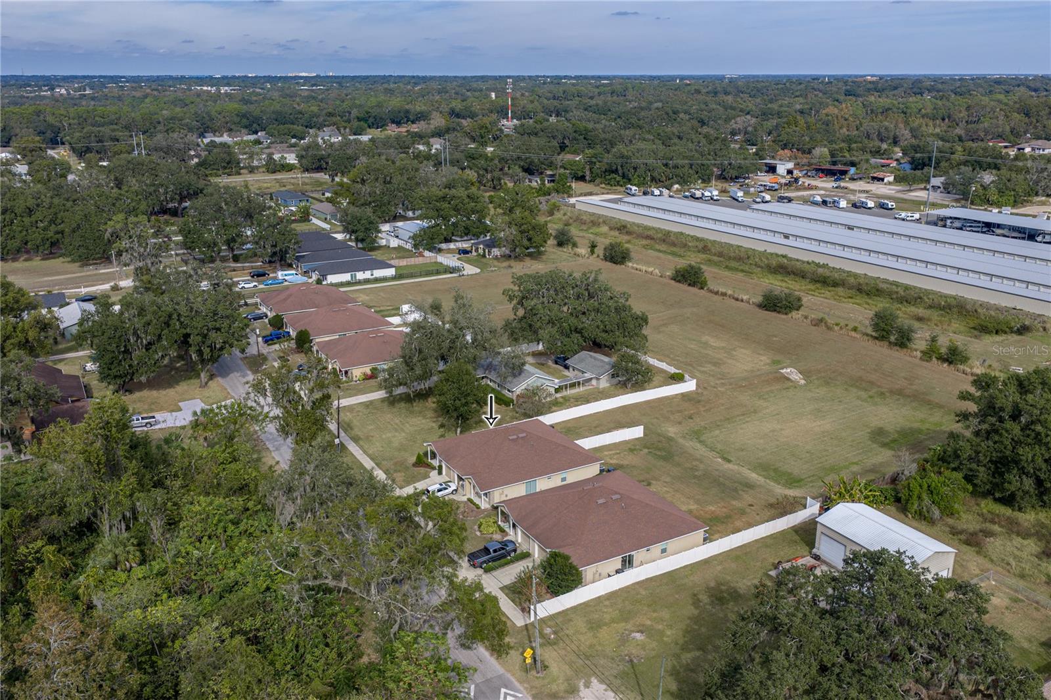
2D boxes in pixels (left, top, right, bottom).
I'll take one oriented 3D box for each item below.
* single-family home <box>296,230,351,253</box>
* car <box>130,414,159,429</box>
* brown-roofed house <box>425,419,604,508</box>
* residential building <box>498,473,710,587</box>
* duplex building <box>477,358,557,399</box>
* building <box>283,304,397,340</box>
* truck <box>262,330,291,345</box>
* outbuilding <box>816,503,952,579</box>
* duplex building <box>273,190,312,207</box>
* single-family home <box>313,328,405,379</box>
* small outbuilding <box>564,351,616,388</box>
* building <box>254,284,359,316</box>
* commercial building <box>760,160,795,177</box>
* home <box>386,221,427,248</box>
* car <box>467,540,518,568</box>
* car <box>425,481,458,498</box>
[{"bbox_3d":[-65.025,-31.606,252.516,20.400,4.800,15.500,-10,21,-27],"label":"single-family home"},{"bbox_3d":[-62.386,11.515,131.474,5.743,1.894,2.015,-7,20,-19],"label":"car"},{"bbox_3d":[-1.879,14.152,117.679,19.444,5.944,17.631,-11,21,-29],"label":"brown-roofed house"},{"bbox_3d":[8.877,19.627,98.749,19.100,6.100,17.500,-11,21,-29],"label":"residential building"},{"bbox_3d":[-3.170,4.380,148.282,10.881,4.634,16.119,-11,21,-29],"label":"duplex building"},{"bbox_3d":[-40.793,-6.442,177.747,19.444,5.944,17.631,-10,21,-28],"label":"building"},{"bbox_3d":[-52.872,-2.802,173.747,5.793,1.914,2.015,-11,22,-29],"label":"truck"},{"bbox_3d":[40.752,22.576,93.259,8.312,5.440,12.291,-10,21,-28],"label":"outbuilding"},{"bbox_3d":[-102.143,-67.274,359.699,10.377,4.836,17.631,-11,21,-29],"label":"duplex building"},{"bbox_3d":[-29.648,-0.694,160.920,19.444,5.944,17.631,-11,21,-29],"label":"single-family home"},{"bbox_3d":[13.695,3.378,150.501,8.000,3.700,10.400,-12,22,-31],"label":"small outbuilding"},{"bbox_3d":[-51.551,-12.321,193.430,19.100,6.100,17.500,-12,22,-32],"label":"building"},{"bbox_3d":[140.334,-101.916,456.675,6.800,6.600,20.500,-11,21,-29],"label":"commercial building"},{"bbox_3d":[-36.026,-40.305,277.640,11.300,5.100,17.500,-11,22,-29],"label":"home"},{"bbox_3d":[-3.667,23.354,94.307,5.850,1.920,2.020,-12,22,-31],"label":"car"},{"bbox_3d":[-11.074,18.669,108.606,4.600,1.650,1.850,-12,22,-32],"label":"car"}]

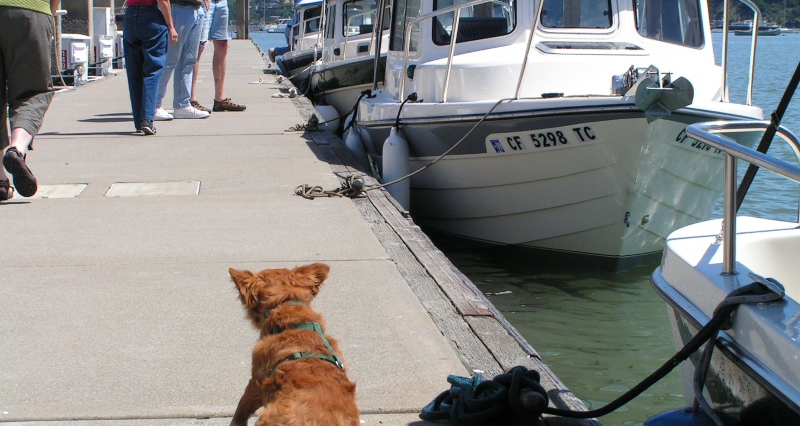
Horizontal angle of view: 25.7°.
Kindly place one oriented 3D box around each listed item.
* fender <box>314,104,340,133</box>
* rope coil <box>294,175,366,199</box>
[{"bbox_3d":[-0.844,-1.012,19.502,0.350,0.370,0.350,-1,6,-5],"label":"fender"},{"bbox_3d":[-0.340,-0.131,8.584,0.350,0.100,0.270,-1,6,-5],"label":"rope coil"}]

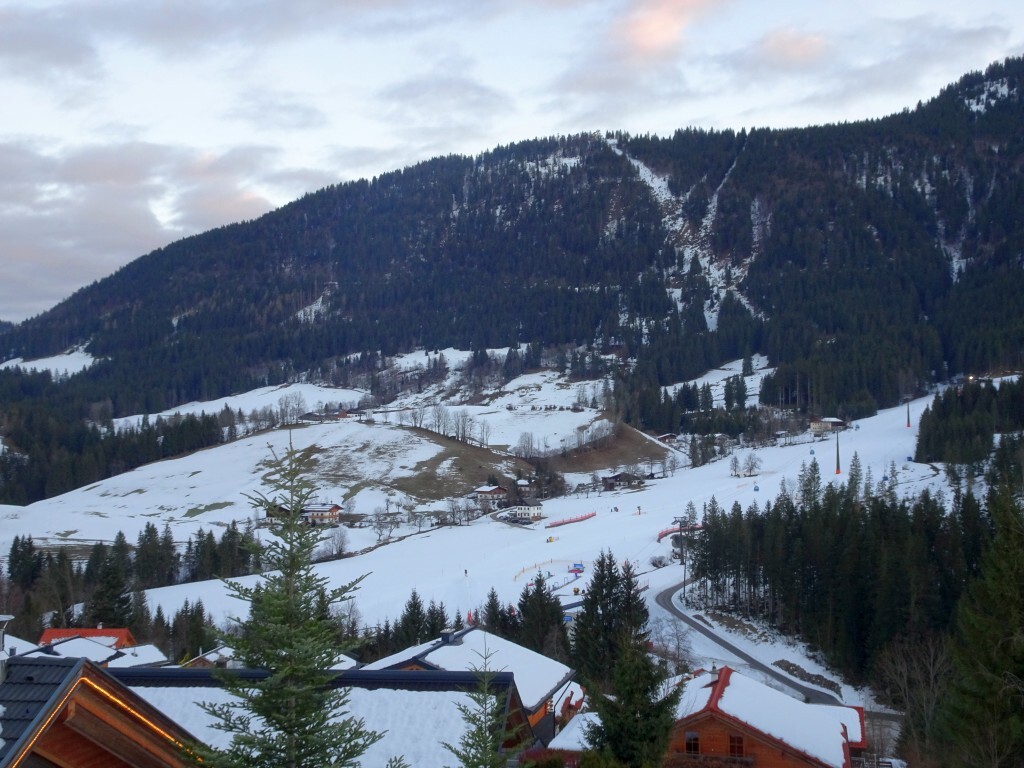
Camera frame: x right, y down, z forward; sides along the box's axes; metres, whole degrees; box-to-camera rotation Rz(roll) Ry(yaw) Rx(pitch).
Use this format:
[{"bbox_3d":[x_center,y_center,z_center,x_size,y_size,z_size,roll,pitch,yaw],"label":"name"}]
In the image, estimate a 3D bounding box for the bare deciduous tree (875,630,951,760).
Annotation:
[{"bbox_3d":[27.463,21.566,71.000,5.200,8.800,5.000,0,-4,0],"label":"bare deciduous tree"}]

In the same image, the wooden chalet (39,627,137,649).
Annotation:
[{"bbox_3d":[-51.658,33.245,125.756,10.000,7.000,9.000,0,-4,0],"label":"wooden chalet"}]

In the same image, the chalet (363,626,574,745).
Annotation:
[{"bbox_3d":[-3.763,16.094,50.947,12.210,6.800,9.380,-1,-4,15],"label":"chalet"}]

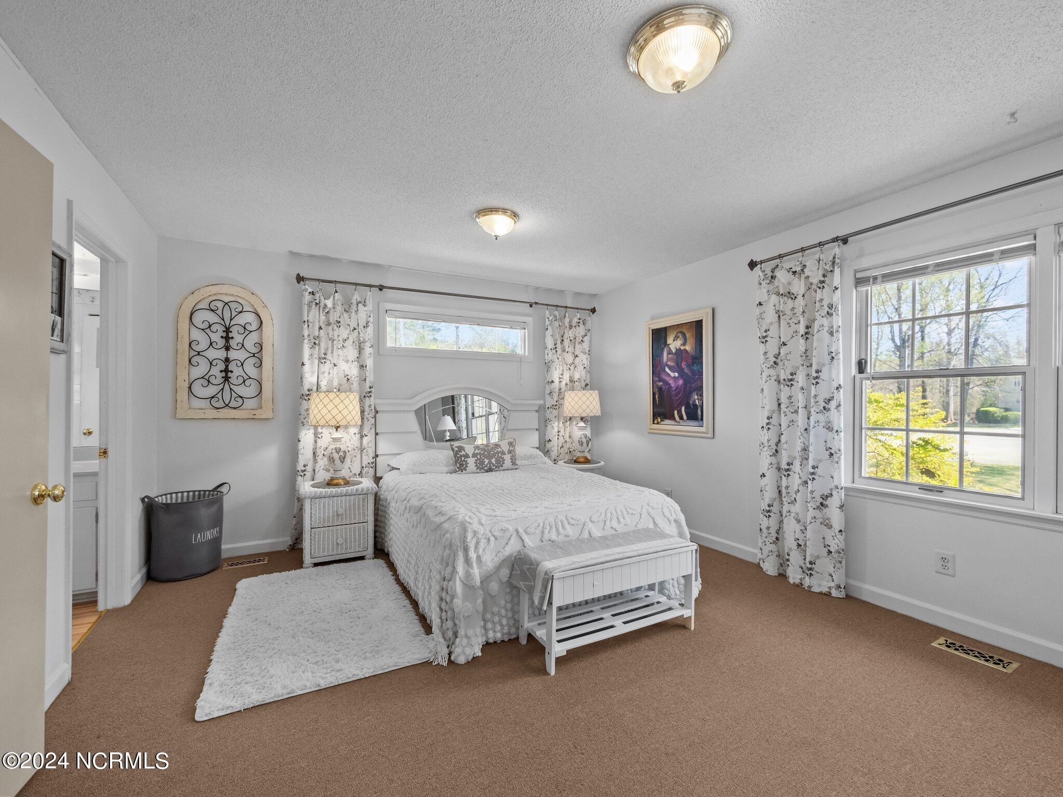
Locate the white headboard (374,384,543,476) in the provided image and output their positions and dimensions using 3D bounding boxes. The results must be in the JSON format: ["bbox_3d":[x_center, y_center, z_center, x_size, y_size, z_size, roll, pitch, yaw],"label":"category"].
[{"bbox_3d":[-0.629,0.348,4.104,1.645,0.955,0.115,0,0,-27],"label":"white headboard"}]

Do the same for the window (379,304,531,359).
[{"bbox_3d":[-0.673,-0.625,4.199,1.510,0.455,0.090,0,0,-27],"label":"window"}]

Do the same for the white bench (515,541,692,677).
[{"bbox_3d":[0.405,1.006,2.242,0.890,0.456,0.350,0,0,-27],"label":"white bench"}]

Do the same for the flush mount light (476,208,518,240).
[{"bbox_3d":[-0.226,-1.123,2.834,0.292,0.146,0.292,0,0,0],"label":"flush mount light"}]

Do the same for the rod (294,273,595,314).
[{"bbox_3d":[-0.595,-0.981,4.134,2.947,0.085,0.100,0,0,-27],"label":"rod"}]

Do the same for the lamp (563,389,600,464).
[{"bbox_3d":[0.523,0.277,4.401,0.385,0.745,0.385,0,0,0],"label":"lamp"}]

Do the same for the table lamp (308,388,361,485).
[{"bbox_3d":[-1.534,0.303,3.396,0.385,0.745,0.385,0,0,-26],"label":"table lamp"}]

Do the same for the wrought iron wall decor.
[{"bbox_3d":[-2.371,-0.367,3.346,0.620,1.050,0.040,0,0,-26],"label":"wrought iron wall decor"}]

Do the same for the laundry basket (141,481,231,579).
[{"bbox_3d":[-2.455,0.949,3.069,0.390,0.570,0.460,0,0,28],"label":"laundry basket"}]

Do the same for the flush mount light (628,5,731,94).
[{"bbox_3d":[0.504,-1.125,1.476,0.340,0.150,0.340,0,0,0],"label":"flush mount light"}]

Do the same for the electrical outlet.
[{"bbox_3d":[2.207,0.879,2.295,0.013,0.117,0.078,0,0,-29],"label":"electrical outlet"}]

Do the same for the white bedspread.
[{"bbox_3d":[-0.147,0.935,3.158,1.640,0.610,1.940,0,0,-27],"label":"white bedspread"}]

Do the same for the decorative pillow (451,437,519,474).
[{"bbox_3d":[-0.383,0.486,3.683,0.550,0.285,0.130,0,-28,-30],"label":"decorative pillow"}]

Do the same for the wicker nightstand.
[{"bbox_3d":[-1.532,0.960,3.400,0.550,0.575,0.420,0,0,-26],"label":"wicker nightstand"}]

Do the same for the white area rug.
[{"bbox_3d":[-1.218,1.224,2.506,0.940,0.040,1.440,0,0,-28],"label":"white area rug"}]

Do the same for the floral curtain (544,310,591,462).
[{"bbox_3d":[0.404,0.162,4.643,0.560,2.170,0.120,0,0,-26],"label":"floral curtain"}]

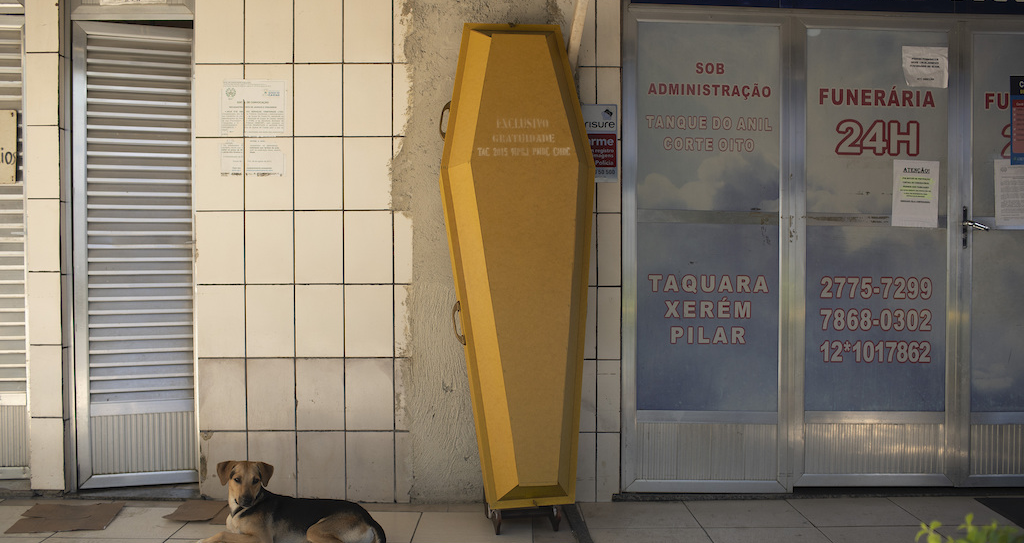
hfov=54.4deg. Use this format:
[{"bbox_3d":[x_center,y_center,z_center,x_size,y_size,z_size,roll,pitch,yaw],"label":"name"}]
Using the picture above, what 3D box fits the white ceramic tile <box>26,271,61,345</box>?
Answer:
[{"bbox_3d":[-1.937,0.154,4.135,0.134,0.300,0.010,0,1,0],"label":"white ceramic tile"}]

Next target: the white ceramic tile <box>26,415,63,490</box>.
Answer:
[{"bbox_3d":[-1.903,0.748,4.085,0.140,0.300,0.012,0,1,-1],"label":"white ceramic tile"}]

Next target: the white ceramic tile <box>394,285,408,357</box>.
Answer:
[{"bbox_3d":[-0.473,0.215,4.298,0.067,0.312,0.010,0,1,-1],"label":"white ceramic tile"}]

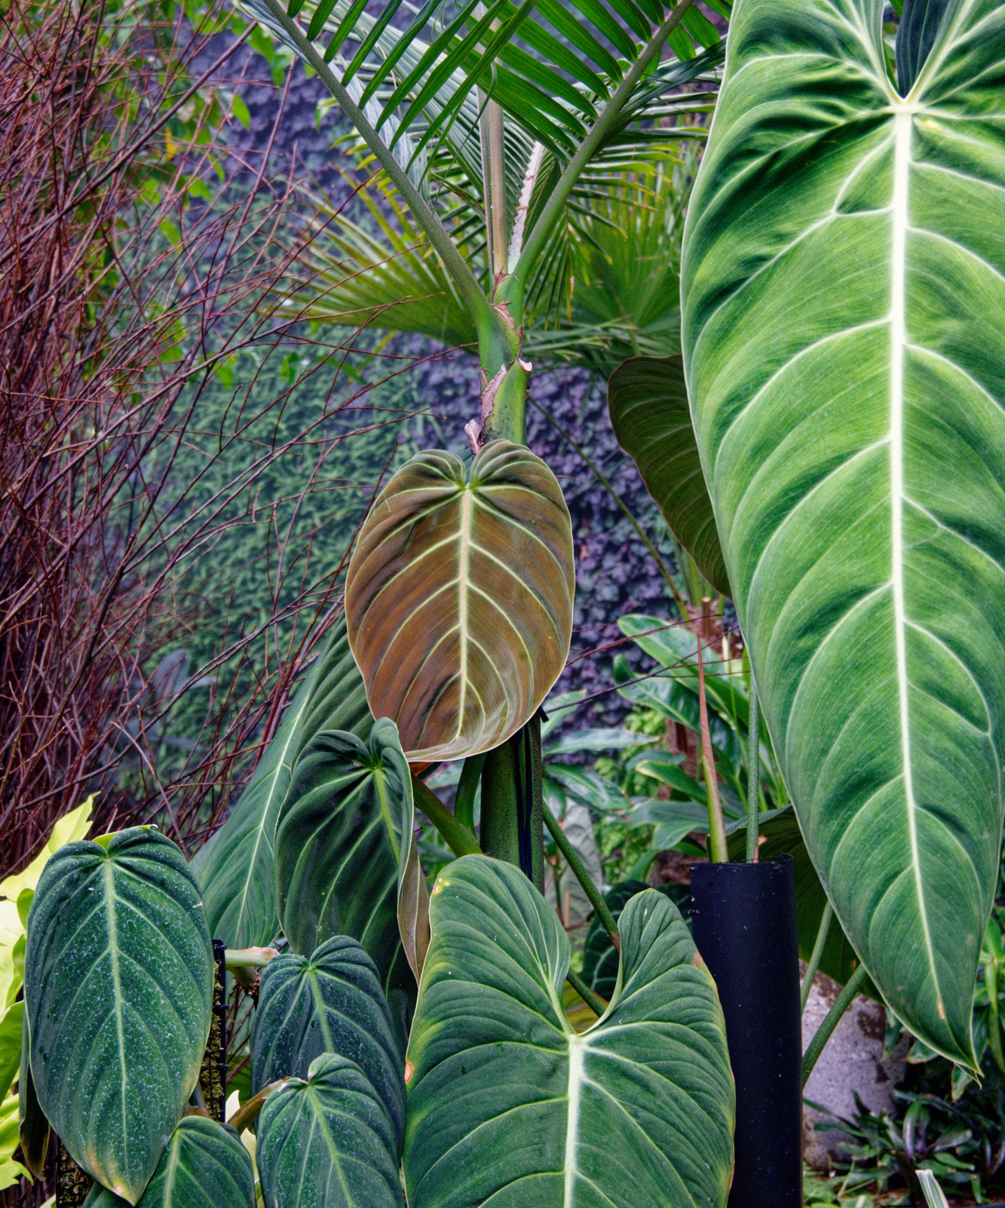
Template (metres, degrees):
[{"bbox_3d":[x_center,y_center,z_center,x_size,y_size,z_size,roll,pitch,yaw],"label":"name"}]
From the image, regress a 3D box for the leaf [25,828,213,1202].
[{"bbox_3d":[-0.240,0.258,1.420,0.115,0.235,0.045,-3,-14,-3],"label":"leaf"}]

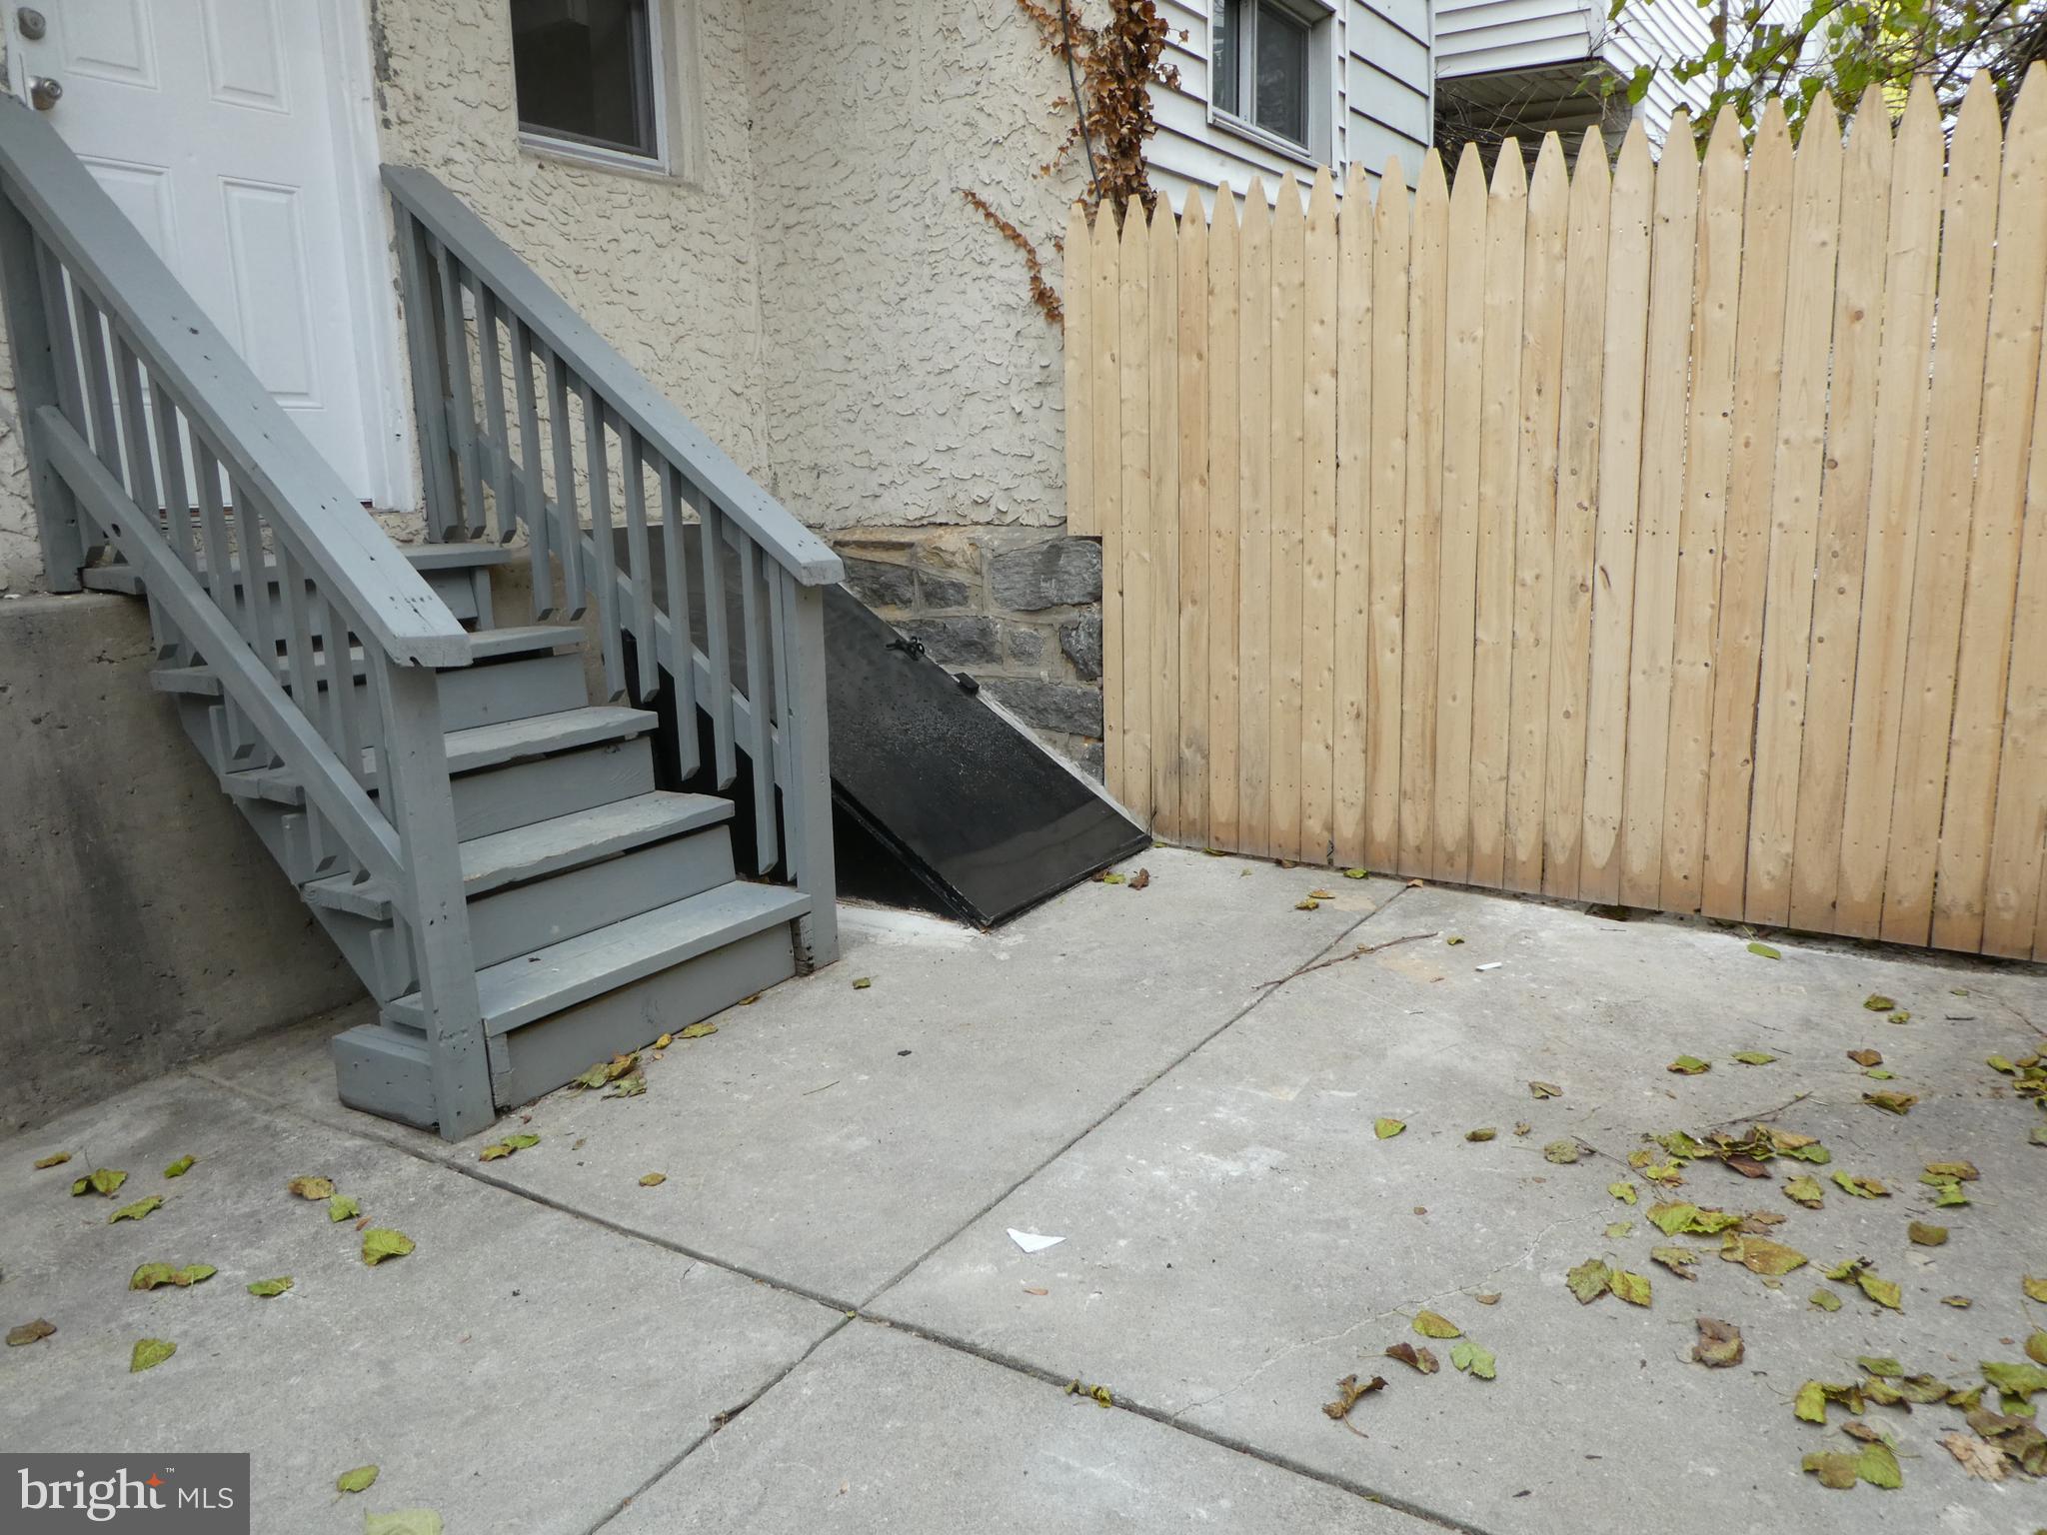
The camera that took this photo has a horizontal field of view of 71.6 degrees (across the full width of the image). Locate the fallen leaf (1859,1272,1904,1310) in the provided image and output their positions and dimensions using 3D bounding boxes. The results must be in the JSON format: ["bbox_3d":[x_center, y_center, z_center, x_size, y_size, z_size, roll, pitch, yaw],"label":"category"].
[{"bbox_3d":[1.071,0.653,1.777,0.046,0.020,0.058,4,12,27],"label":"fallen leaf"}]

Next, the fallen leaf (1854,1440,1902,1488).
[{"bbox_3d":[0.881,0.719,1.465,0.039,0.012,0.069,3,11,24],"label":"fallen leaf"}]

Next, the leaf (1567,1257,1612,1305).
[{"bbox_3d":[0.727,0.657,1.820,0.104,0.014,0.050,-10,13,-39],"label":"leaf"}]

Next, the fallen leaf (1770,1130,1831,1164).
[{"bbox_3d":[1.272,0.615,2.319,0.081,0.025,0.082,1,12,15],"label":"fallen leaf"}]

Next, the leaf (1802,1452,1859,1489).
[{"bbox_3d":[0.833,0.721,1.458,0.062,0.014,0.044,0,10,6],"label":"leaf"}]

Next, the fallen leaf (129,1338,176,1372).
[{"bbox_3d":[-1.169,0.785,1.911,0.051,0.012,0.071,-7,13,-24],"label":"fallen leaf"}]

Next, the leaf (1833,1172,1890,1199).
[{"bbox_3d":[1.211,0.601,2.054,0.059,0.016,0.073,-4,11,-14],"label":"leaf"}]

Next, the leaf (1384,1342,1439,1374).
[{"bbox_3d":[0.500,0.746,1.808,0.066,0.022,0.036,9,16,42],"label":"leaf"}]

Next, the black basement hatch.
[{"bbox_3d":[-0.471,-0.227,4.299,1.450,0.991,0.986,5,14,32],"label":"black basement hatch"}]

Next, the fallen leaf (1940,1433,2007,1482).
[{"bbox_3d":[0.993,0.714,1.470,0.048,0.016,0.060,-1,10,4],"label":"fallen leaf"}]

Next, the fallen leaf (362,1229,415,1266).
[{"bbox_3d":[-0.889,0.665,1.987,0.067,0.022,0.085,-6,11,-25],"label":"fallen leaf"}]

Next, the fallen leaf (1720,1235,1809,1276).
[{"bbox_3d":[1.044,0.688,2.007,0.103,0.022,0.082,8,15,41],"label":"fallen leaf"}]

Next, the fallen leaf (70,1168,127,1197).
[{"bbox_3d":[-1.552,0.691,2.385,0.088,0.030,0.057,-1,12,4],"label":"fallen leaf"}]

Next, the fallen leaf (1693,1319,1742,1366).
[{"bbox_3d":[0.819,0.678,1.673,0.054,0.022,0.085,4,12,26],"label":"fallen leaf"}]

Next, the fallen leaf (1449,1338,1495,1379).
[{"bbox_3d":[0.571,0.749,1.802,0.054,0.015,0.056,2,12,18],"label":"fallen leaf"}]

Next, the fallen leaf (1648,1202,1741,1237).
[{"bbox_3d":[1.000,0.666,2.112,0.130,0.025,0.071,-3,12,-4],"label":"fallen leaf"}]

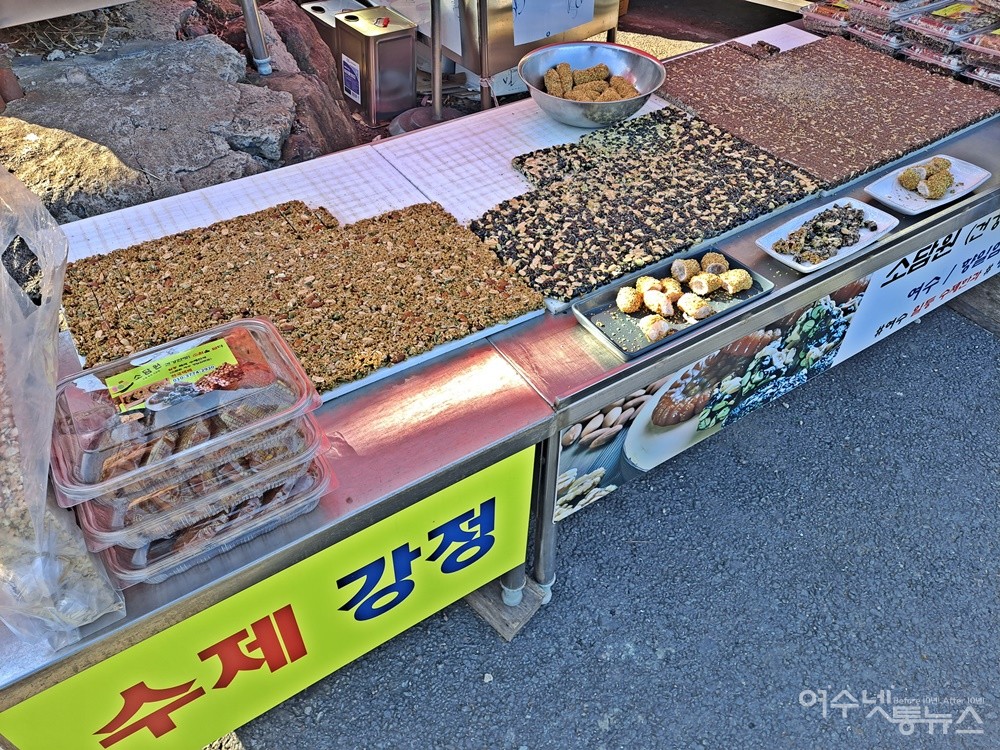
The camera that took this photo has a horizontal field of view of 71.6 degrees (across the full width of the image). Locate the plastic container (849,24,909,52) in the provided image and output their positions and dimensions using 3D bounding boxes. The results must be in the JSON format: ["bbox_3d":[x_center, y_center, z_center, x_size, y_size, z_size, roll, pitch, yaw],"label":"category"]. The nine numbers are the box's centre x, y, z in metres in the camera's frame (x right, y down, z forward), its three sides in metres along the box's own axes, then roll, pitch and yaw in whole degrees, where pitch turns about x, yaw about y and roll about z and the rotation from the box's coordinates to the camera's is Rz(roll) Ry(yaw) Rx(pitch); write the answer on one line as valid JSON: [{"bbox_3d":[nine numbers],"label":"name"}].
[{"bbox_3d":[1.114,-0.950,1.937,0.256,0.068,0.166,-24,50,-23],"label":"plastic container"}]

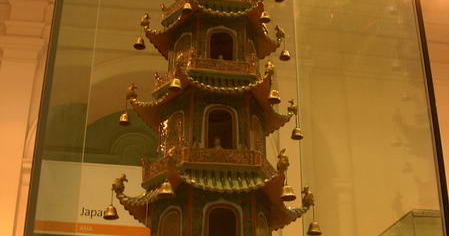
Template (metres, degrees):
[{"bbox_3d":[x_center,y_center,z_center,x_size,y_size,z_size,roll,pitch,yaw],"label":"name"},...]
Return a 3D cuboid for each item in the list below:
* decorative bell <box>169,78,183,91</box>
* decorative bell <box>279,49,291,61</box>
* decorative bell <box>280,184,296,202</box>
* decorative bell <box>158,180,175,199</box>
[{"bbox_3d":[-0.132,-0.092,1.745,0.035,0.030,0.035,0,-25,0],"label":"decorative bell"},{"bbox_3d":[0.203,-0.212,2.132,0.036,0.032,0.036,0,-25,0],"label":"decorative bell"},{"bbox_3d":[0.164,0.193,1.634,0.041,0.036,0.041,0,-25,0],"label":"decorative bell"},{"bbox_3d":[-0.144,0.177,1.589,0.041,0.035,0.041,0,-25,0],"label":"decorative bell"}]

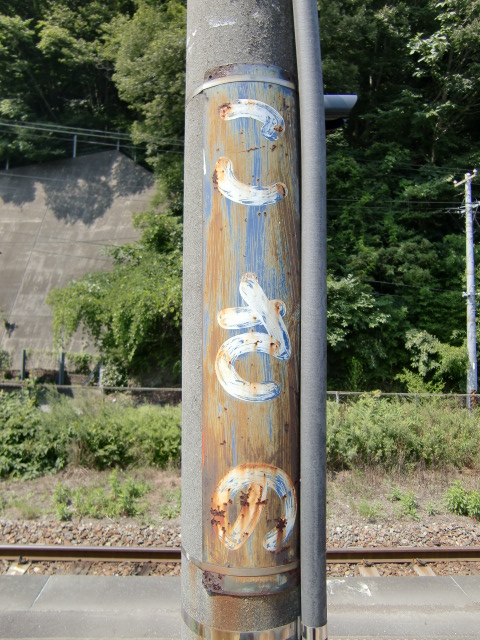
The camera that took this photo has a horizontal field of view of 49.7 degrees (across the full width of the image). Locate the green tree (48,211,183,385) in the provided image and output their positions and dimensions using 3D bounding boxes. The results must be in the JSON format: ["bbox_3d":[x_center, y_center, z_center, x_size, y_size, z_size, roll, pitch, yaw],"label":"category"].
[{"bbox_3d":[-4.100,-0.660,17.800,4.900,6.000,4.200,0,-1,0],"label":"green tree"}]

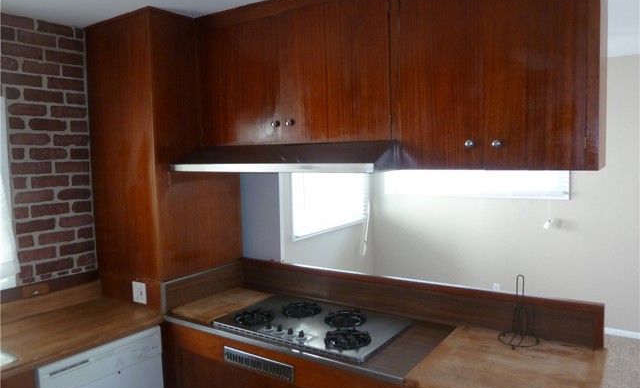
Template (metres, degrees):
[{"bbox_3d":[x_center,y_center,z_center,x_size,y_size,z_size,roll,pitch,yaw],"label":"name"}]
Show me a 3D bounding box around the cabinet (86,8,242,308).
[{"bbox_3d":[-0.927,-0.197,2.828,0.591,1.575,0.629,1,5,33],"label":"cabinet"}]

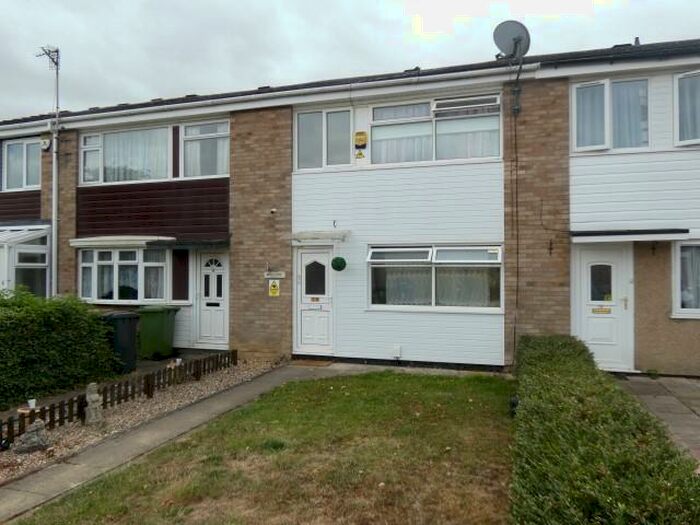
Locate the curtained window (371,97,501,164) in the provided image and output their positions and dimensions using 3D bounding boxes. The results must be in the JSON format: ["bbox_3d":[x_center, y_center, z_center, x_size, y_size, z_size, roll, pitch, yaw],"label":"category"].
[{"bbox_3d":[1.450,-2.276,9.139,2.310,1.159,0.130,0,-1,18],"label":"curtained window"}]

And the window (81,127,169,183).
[{"bbox_3d":[-4.780,-2.251,11.150,2.310,1.141,0.100,0,-1,18],"label":"window"}]

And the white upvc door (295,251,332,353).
[{"bbox_3d":[-0.656,0.729,10.019,0.750,2.034,0.090,0,-1,18],"label":"white upvc door"}]

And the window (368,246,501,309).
[{"bbox_3d":[1.451,0.248,9.084,2.301,1.132,0.130,0,-1,18],"label":"window"}]

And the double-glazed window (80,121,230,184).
[{"bbox_3d":[-4.214,-2.290,11.234,3.824,1.114,0.100,0,-1,18],"label":"double-glazed window"}]

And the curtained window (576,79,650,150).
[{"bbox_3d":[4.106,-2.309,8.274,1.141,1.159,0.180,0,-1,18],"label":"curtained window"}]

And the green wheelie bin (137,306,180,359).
[{"bbox_3d":[-3.823,1.380,10.530,0.690,1.040,0.550,0,-1,18],"label":"green wheelie bin"}]

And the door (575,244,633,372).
[{"bbox_3d":[3.993,0.669,8.320,0.904,2.000,0.090,0,-1,18],"label":"door"}]

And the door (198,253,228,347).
[{"bbox_3d":[-2.757,0.751,10.701,0.728,1.948,0.090,0,-1,18],"label":"door"}]

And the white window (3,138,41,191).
[{"bbox_3d":[-7.671,-2.278,12.356,1.184,1.137,0.100,0,-1,18],"label":"white window"}]

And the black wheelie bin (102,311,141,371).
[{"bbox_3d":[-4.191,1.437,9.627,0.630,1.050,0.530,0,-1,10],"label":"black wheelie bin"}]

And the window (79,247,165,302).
[{"bbox_3d":[-4.834,0.292,11.018,2.270,1.140,0.260,0,-1,18],"label":"window"}]

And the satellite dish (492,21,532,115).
[{"bbox_3d":[2.679,-3.225,8.695,0.620,1.500,0.520,0,-1,-8],"label":"satellite dish"}]

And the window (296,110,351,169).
[{"bbox_3d":[-0.488,-2.332,10.025,1.156,1.092,0.100,0,-1,18],"label":"window"}]

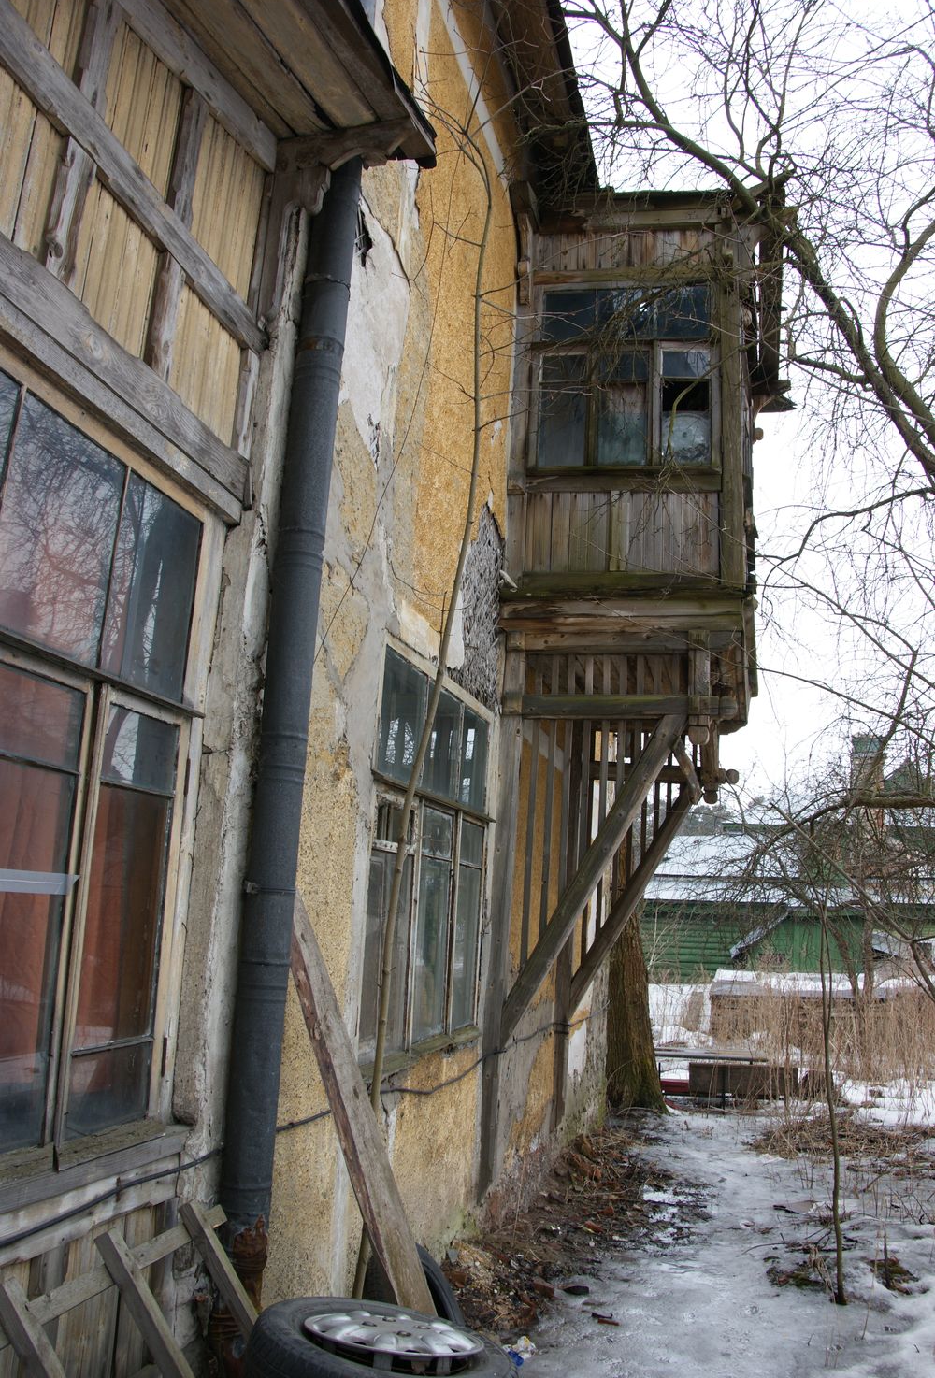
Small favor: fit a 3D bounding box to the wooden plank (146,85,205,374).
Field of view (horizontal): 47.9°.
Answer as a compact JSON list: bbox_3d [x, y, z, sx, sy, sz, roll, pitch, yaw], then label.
[{"bbox_3d":[-0.732,-1.152,2.653,0.060,0.769,0.075,0,-12,14],"label":"wooden plank"}]

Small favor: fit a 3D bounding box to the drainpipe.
[{"bbox_3d":[-0.493,-0.024,3.057,0.135,3.384,0.135,0,-12,14],"label":"drainpipe"}]

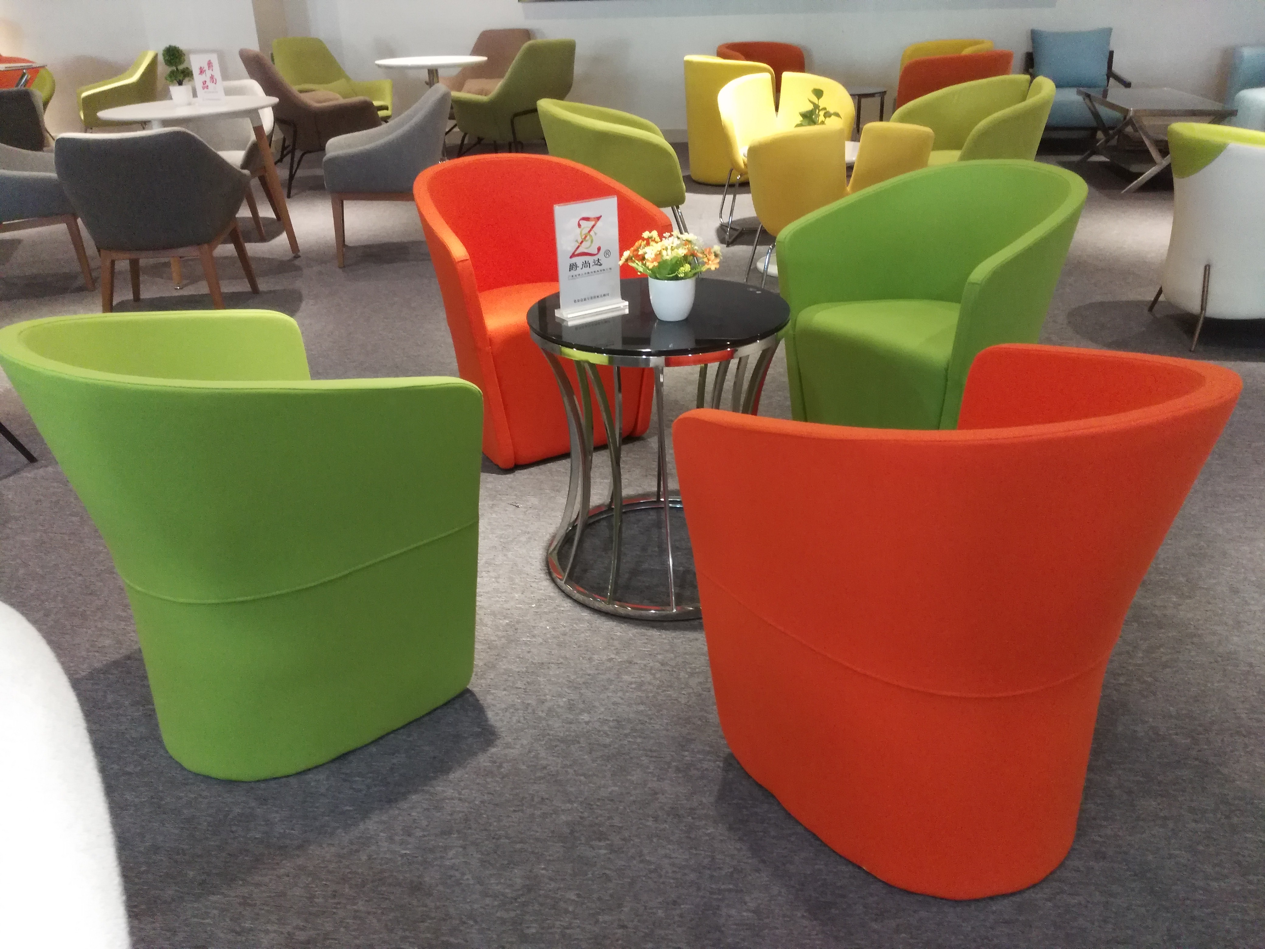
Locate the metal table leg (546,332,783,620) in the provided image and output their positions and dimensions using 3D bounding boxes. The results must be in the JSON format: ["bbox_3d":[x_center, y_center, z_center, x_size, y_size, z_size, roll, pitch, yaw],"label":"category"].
[{"bbox_3d":[0.061,-0.062,2.205,0.517,0.557,0.517,-2,25,0],"label":"metal table leg"}]

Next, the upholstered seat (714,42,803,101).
[{"bbox_3d":[0.944,-2.777,7.586,0.650,0.750,0.620,-16,29,-27],"label":"upholstered seat"}]

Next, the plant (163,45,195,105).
[{"bbox_3d":[-2.074,-1.815,4.665,0.130,0.255,0.130,-2,25,0],"label":"plant"}]

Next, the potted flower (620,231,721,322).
[{"bbox_3d":[0.078,-0.403,2.069,0.200,0.170,0.195,-2,26,0],"label":"potted flower"}]

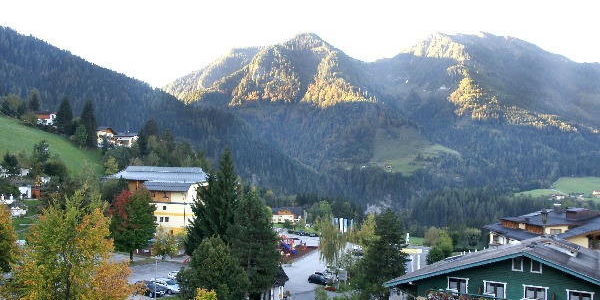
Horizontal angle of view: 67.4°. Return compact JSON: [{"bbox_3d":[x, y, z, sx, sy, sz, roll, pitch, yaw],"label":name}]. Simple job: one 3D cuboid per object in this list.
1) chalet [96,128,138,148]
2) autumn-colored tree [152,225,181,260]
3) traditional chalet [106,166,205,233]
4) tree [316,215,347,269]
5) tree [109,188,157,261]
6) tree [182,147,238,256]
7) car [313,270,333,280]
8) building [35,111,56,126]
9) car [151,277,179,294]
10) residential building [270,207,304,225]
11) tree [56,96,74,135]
[{"bbox_3d":[-98.550,-6.480,243.000,21.500,9.800,11.000,1,-3,-9],"label":"chalet"},{"bbox_3d":[-25.107,17.313,84.000,5.100,6.813,5.100,1,-3,0],"label":"autumn-colored tree"},{"bbox_3d":[-35.759,13.023,117.789,21.000,18.200,14.000,1,-6,10],"label":"traditional chalet"},{"bbox_3d":[5.530,16.239,79.000,5.400,9.831,5.400,1,-3,0],"label":"tree"},{"bbox_3d":[-31.267,13.953,84.000,8.600,13.533,8.600,1,-3,0],"label":"tree"},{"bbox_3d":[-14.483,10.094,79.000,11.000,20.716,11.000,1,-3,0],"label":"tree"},{"bbox_3d":[3.917,21.083,75.000,4.200,1.480,1.760,-2,-4,40],"label":"car"},{"bbox_3d":[-128.693,-15.960,228.000,11.000,7.800,8.500,2,-3,-17],"label":"building"},{"bbox_3d":[-17.785,18.327,60.402,4.500,1.470,1.780,-2,-7,31],"label":"car"},{"bbox_3d":[-8.191,43.984,304.497,20.000,10.600,13.000,1,-6,8],"label":"residential building"},{"bbox_3d":[-115.687,-17.390,222.000,8.000,19.487,8.000,1,-3,0],"label":"tree"}]

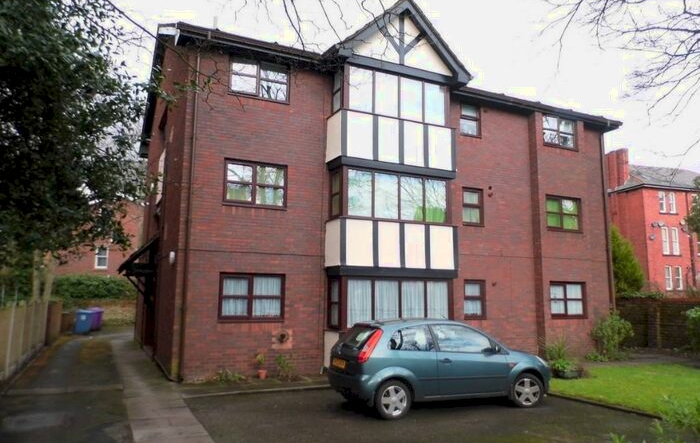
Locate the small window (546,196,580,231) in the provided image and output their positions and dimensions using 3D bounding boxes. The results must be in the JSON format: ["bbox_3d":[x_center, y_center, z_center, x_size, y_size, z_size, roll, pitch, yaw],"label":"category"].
[{"bbox_3d":[6.447,-0.203,15.219,1.457,1.054,0.120,4,-9,-25],"label":"small window"}]

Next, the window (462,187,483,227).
[{"bbox_3d":[3.414,-0.391,14.095,0.733,1.054,0.120,4,-9,-25],"label":"window"}]

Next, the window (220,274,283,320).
[{"bbox_3d":[-2.195,1.723,11.399,1.501,1.078,0.120,4,-9,-26],"label":"window"}]

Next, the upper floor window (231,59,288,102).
[{"bbox_3d":[-2.099,-3.288,11.860,1.459,0.920,0.120,4,-9,-25],"label":"upper floor window"}]

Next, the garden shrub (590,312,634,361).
[{"bbox_3d":[7.745,3.393,14.914,1.200,1.450,1.150,4,-9,-25],"label":"garden shrub"}]

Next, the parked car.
[{"bbox_3d":[1.629,2.444,8.884,3.920,1.450,1.700,3,-8,-21],"label":"parked car"}]

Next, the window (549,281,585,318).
[{"bbox_3d":[6.423,2.321,14.853,1.457,1.068,0.120,4,-9,-25],"label":"window"}]

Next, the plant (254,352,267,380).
[{"bbox_3d":[-1.952,3.167,11.205,0.250,0.610,0.250,4,-9,-26],"label":"plant"}]

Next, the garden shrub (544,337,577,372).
[{"bbox_3d":[4.940,3.136,11.920,0.720,0.800,0.680,4,-9,-26],"label":"garden shrub"}]

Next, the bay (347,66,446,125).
[{"bbox_3d":[1.248,-3.161,12.918,3.020,1.150,0.140,4,-9,-26],"label":"bay"}]

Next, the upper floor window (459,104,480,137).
[{"bbox_3d":[3.487,-2.908,14.651,0.750,0.990,0.120,4,-9,-26],"label":"upper floor window"}]

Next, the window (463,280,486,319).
[{"bbox_3d":[3.389,2.127,13.730,0.733,1.058,0.120,4,-9,-25],"label":"window"}]

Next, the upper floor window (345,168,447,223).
[{"bbox_3d":[1.212,-0.589,12.577,3.000,1.200,0.160,4,-9,-26],"label":"upper floor window"}]

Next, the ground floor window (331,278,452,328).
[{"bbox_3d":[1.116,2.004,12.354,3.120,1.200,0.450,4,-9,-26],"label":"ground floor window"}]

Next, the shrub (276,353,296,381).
[{"bbox_3d":[-1.379,3.145,10.889,0.450,0.580,0.420,4,-9,-25],"label":"shrub"}]

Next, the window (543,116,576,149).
[{"bbox_3d":[6.472,-2.694,15.579,1.457,0.975,0.120,4,-9,-25],"label":"window"}]

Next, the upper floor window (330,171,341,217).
[{"bbox_3d":[-0.303,-0.625,11.919,0.110,1.128,0.686,4,-9,-25],"label":"upper floor window"}]

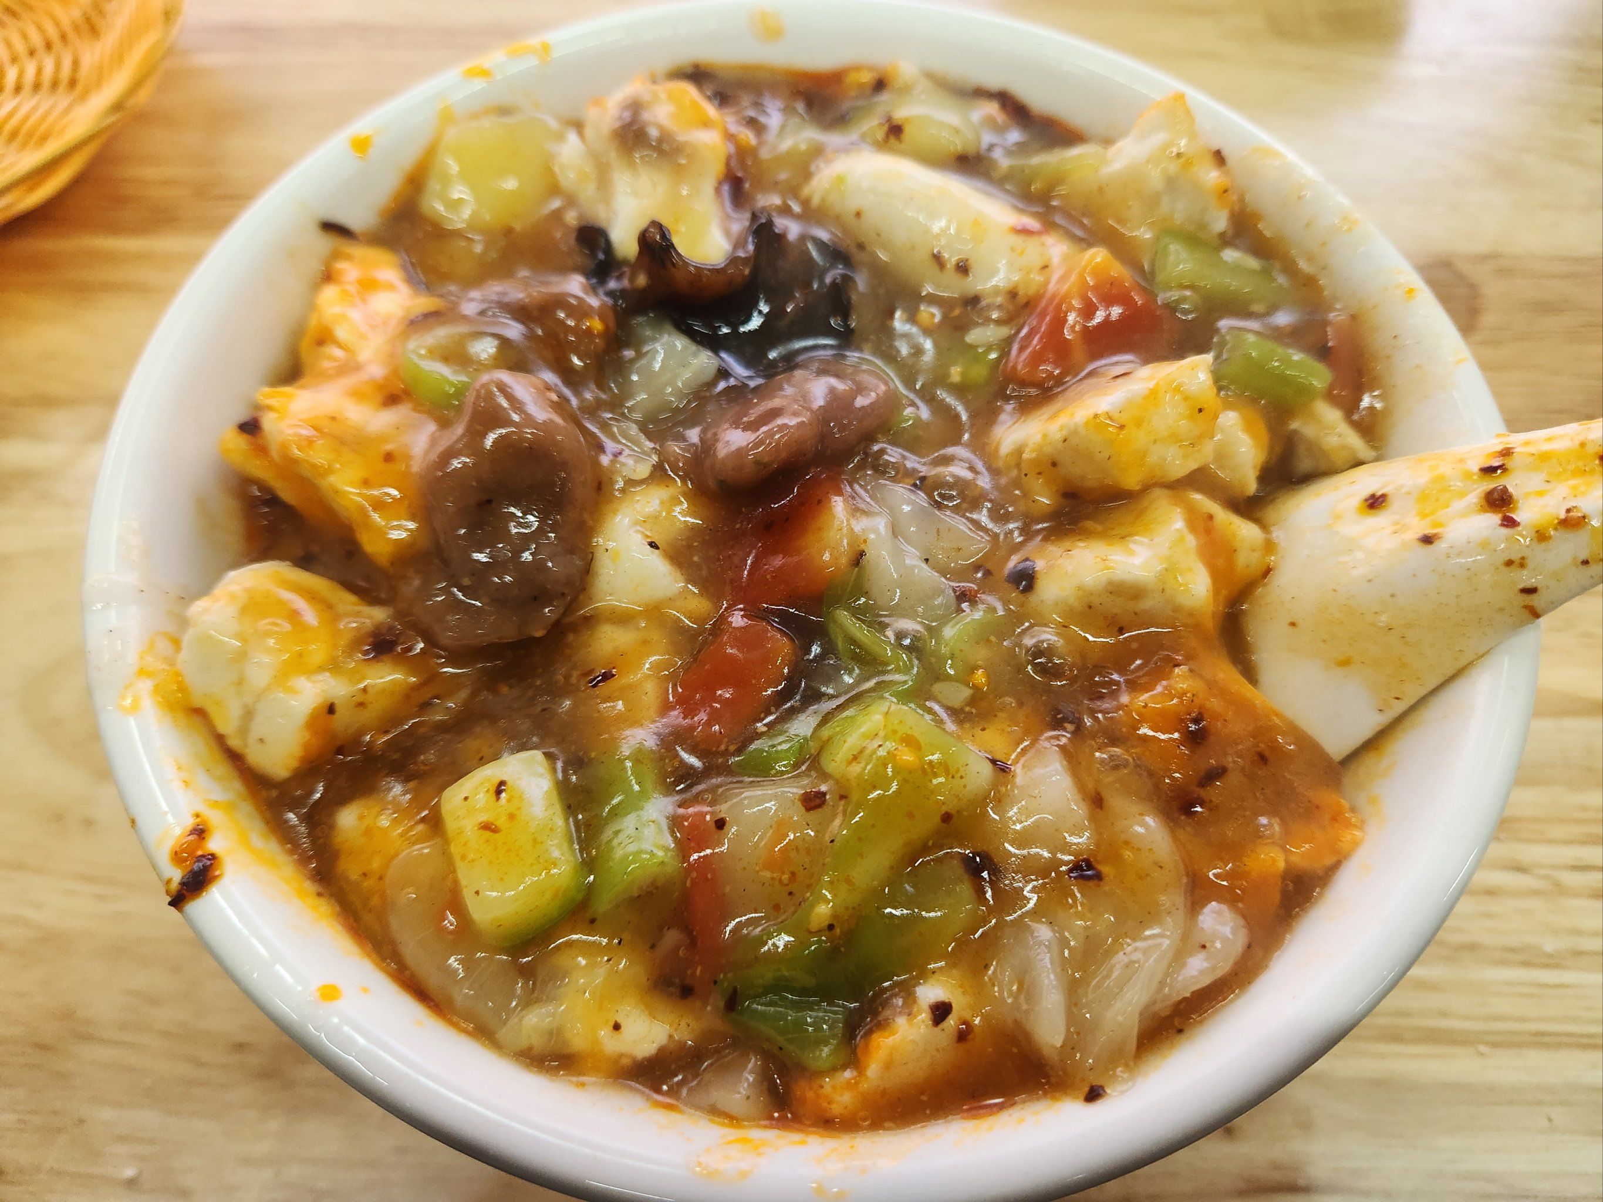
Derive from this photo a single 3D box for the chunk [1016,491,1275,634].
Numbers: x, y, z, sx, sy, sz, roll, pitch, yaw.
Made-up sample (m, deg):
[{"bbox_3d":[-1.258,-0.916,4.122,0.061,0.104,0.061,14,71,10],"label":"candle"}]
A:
[{"bbox_3d":[0.049,-0.005,0.153,0.032,0.017,0.016,-5,62,-3],"label":"chunk"}]

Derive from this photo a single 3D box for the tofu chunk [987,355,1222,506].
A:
[{"bbox_3d":[0.047,-0.025,0.161,0.031,0.017,0.014,-13,63,-7],"label":"tofu chunk"}]

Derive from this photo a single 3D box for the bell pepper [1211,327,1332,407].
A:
[{"bbox_3d":[0.074,-0.036,0.167,0.017,0.008,0.009,20,64,10],"label":"bell pepper"}]

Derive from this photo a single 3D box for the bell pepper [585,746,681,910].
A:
[{"bbox_3d":[-0.021,0.029,0.134,0.010,0.007,0.018,5,62,3],"label":"bell pepper"}]

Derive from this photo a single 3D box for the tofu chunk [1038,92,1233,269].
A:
[{"bbox_3d":[0.057,-0.071,0.182,0.028,0.020,0.017,11,63,6],"label":"tofu chunk"}]

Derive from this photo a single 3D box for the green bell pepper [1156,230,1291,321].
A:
[{"bbox_3d":[0.070,-0.054,0.177,0.021,0.009,0.011,18,64,9],"label":"green bell pepper"}]

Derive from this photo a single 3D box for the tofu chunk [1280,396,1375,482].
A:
[{"bbox_3d":[0.081,-0.024,0.165,0.014,0.011,0.011,22,65,11],"label":"tofu chunk"}]

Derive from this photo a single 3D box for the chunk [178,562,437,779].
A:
[{"bbox_3d":[-0.066,0.009,0.142,0.026,0.017,0.019,-22,64,-11],"label":"chunk"}]

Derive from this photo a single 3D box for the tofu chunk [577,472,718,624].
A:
[{"bbox_3d":[-0.023,-0.007,0.157,0.020,0.017,0.018,0,62,0],"label":"tofu chunk"}]

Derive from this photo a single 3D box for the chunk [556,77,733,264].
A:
[{"bbox_3d":[-0.027,-0.074,0.183,0.025,0.023,0.019,0,62,0],"label":"chunk"}]

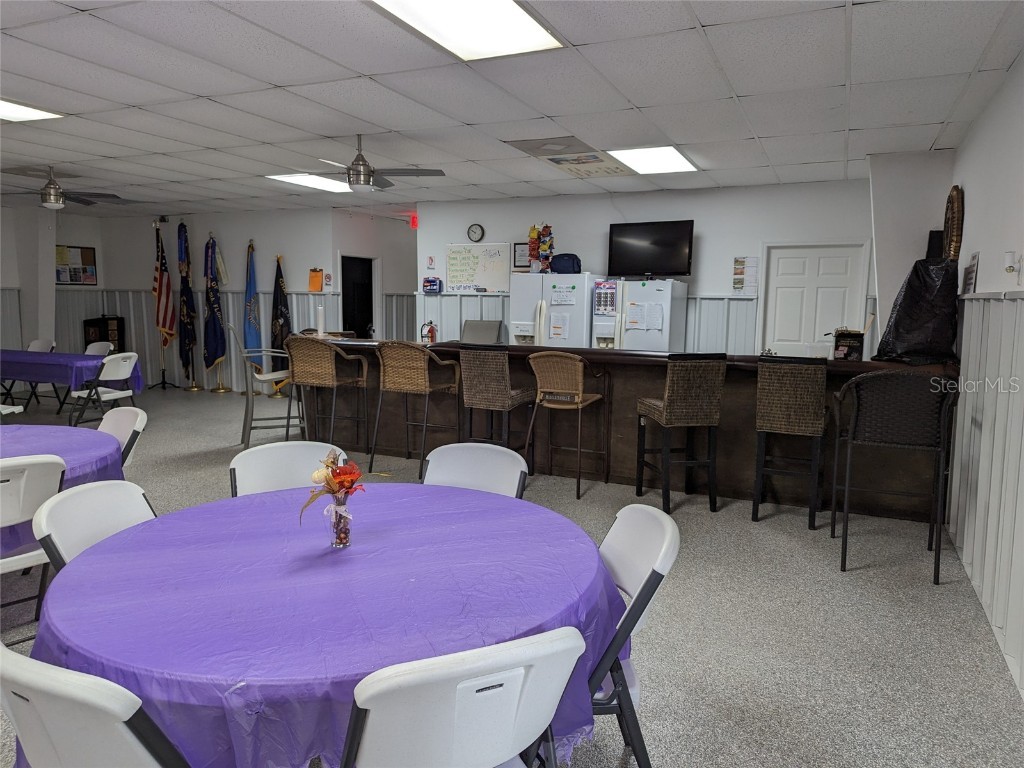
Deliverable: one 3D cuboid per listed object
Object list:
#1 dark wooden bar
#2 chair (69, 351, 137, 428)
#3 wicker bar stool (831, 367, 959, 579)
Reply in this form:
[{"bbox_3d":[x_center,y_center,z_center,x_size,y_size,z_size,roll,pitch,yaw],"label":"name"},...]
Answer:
[{"bbox_3d":[0.450,0.233,5.817,5.400,1.067,0.720,4,8,24],"label":"dark wooden bar"},{"bbox_3d":[-4.188,0.105,7.308,0.520,0.840,0.470,3,7,16],"label":"chair"},{"bbox_3d":[2.115,0.450,3.995,0.600,1.122,0.640,4,8,22],"label":"wicker bar stool"}]

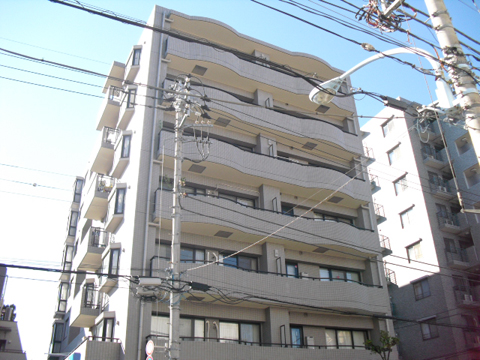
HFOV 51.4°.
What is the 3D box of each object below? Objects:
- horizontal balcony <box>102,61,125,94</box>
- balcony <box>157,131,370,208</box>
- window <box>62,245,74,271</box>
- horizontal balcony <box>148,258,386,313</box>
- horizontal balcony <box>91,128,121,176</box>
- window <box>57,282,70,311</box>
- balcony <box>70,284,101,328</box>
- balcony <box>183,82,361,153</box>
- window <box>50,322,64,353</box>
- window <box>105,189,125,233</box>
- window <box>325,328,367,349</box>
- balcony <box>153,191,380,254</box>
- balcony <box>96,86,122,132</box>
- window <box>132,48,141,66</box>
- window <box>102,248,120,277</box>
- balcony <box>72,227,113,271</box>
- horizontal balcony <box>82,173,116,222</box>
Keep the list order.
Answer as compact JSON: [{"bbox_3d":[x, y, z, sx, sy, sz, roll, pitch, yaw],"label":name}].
[{"bbox_3d":[-7.576,-6.140,30.475,0.940,0.290,2.774,12,-32,-23],"label":"horizontal balcony"},{"bbox_3d":[1.515,-0.359,24.315,11.339,1.251,1.392,12,-32,-23],"label":"balcony"},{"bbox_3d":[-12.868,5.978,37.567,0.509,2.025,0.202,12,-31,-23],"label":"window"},{"bbox_3d":[1.561,4.738,21.208,11.182,1.319,1.469,12,-31,-23],"label":"horizontal balcony"},{"bbox_3d":[-7.393,-1.553,27.686,0.986,1.267,2.728,12,-31,-23],"label":"horizontal balcony"},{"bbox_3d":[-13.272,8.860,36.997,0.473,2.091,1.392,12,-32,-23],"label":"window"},{"bbox_3d":[-7.217,6.038,23.564,0.986,1.267,2.728,12,-31,-23],"label":"balcony"},{"bbox_3d":[1.385,-2.854,25.330,11.182,1.319,1.469,12,-31,-23],"label":"balcony"},{"bbox_3d":[-12.751,11.039,34.819,0.509,2.025,0.202,12,-31,-23],"label":"window"},{"bbox_3d":[-5.734,1.378,23.107,0.427,1.451,1.978,12,-32,-23],"label":"window"},{"bbox_3d":[5.052,7.870,22.988,2.465,1.943,0.174,12,-32,-23],"label":"window"},{"bbox_3d":[1.559,2.195,22.940,11.339,1.251,1.421,12,-32,-23],"label":"balcony"},{"bbox_3d":[-7.524,-4.061,29.319,0.940,1.332,2.774,12,-32,-23],"label":"balcony"},{"bbox_3d":[-5.537,-6.625,26.608,0.440,1.152,0.173,12,-31,-23],"label":"window"},{"bbox_3d":[-5.647,3.868,21.721,0.440,1.210,1.641,12,-31,-23],"label":"window"},{"bbox_3d":[-7.336,3.541,25.093,0.940,1.332,2.774,12,-32,-23],"label":"balcony"},{"bbox_3d":[-7.335,0.978,26.312,0.986,1.267,2.728,12,-31,-23],"label":"horizontal balcony"}]

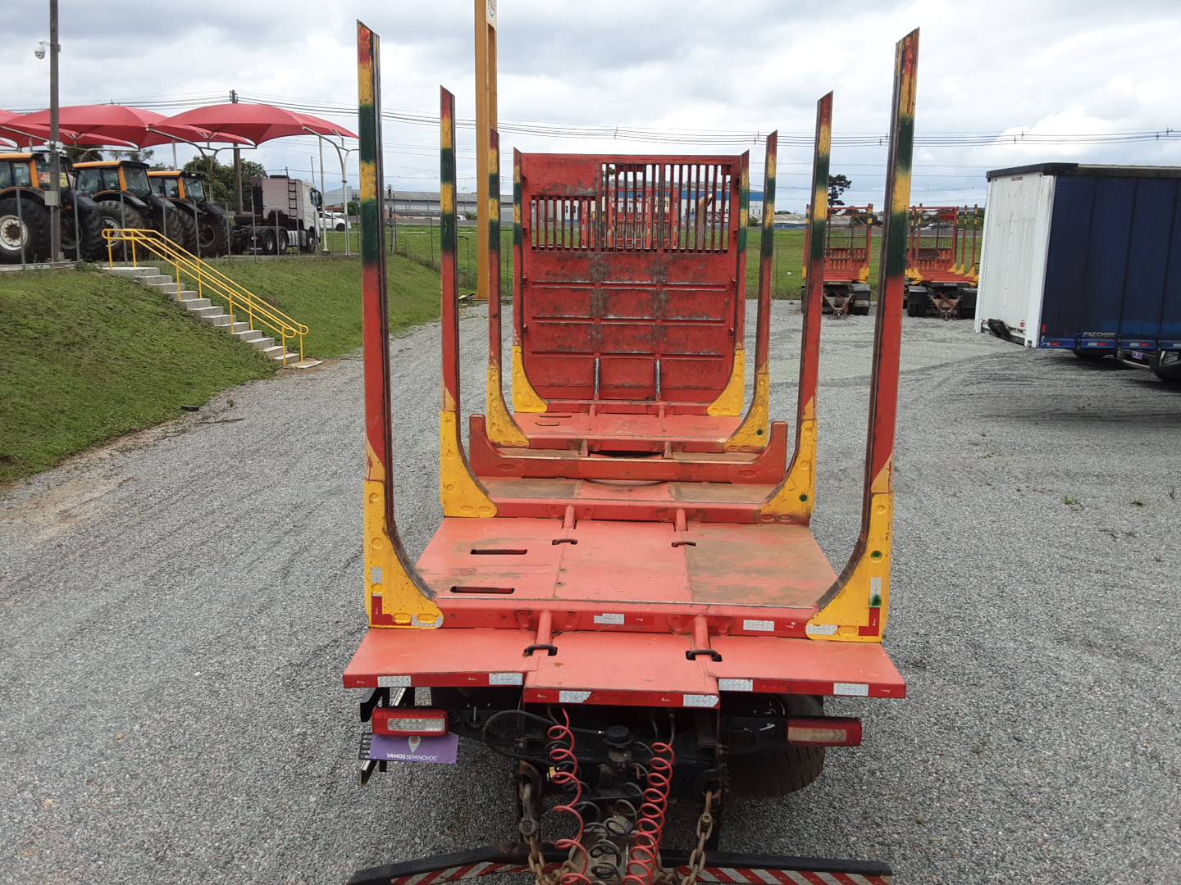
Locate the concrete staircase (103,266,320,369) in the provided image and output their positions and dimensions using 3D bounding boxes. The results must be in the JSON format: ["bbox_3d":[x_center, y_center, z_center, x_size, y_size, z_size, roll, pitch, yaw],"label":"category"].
[{"bbox_3d":[-9.045,-3.027,23.056,4.811,2.293,1.111,3,13,8],"label":"concrete staircase"}]

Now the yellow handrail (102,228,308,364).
[{"bbox_3d":[-9.133,-3.501,22.967,4.821,3.094,0.971,3,13,8],"label":"yellow handrail"}]

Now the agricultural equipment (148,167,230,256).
[{"bbox_3d":[-14.463,-8.182,34.079,4.000,3.020,2.200,5,13,20],"label":"agricultural equipment"}]

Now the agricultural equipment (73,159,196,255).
[{"bbox_3d":[-14.671,-7.436,30.455,4.000,3.020,2.200,5,13,20],"label":"agricultural equipment"}]

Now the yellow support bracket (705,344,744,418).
[{"bbox_3d":[1.506,-0.695,10.689,0.395,0.760,0.130,1,12,2],"label":"yellow support bracket"}]

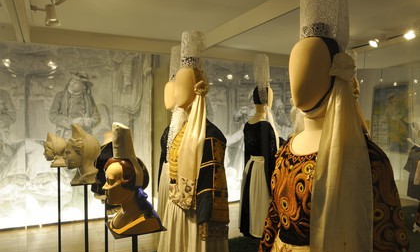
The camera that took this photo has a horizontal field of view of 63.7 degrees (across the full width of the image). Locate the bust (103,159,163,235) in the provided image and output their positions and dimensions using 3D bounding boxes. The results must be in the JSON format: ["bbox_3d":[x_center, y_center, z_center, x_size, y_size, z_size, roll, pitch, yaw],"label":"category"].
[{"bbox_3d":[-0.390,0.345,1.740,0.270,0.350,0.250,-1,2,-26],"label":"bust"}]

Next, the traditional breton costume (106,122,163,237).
[{"bbox_3d":[-0.390,0.255,1.740,0.270,0.540,0.250,-1,2,-26],"label":"traditional breton costume"}]

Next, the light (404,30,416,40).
[{"bbox_3d":[2.400,-1.083,4.050,0.130,0.120,0.130,1,2,27],"label":"light"}]

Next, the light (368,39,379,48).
[{"bbox_3d":[2.175,-1.097,4.500,0.130,0.120,0.130,1,2,27],"label":"light"}]

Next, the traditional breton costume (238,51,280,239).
[{"bbox_3d":[0.505,0.209,3.450,0.430,1.850,0.400,2,3,41],"label":"traditional breton costume"}]

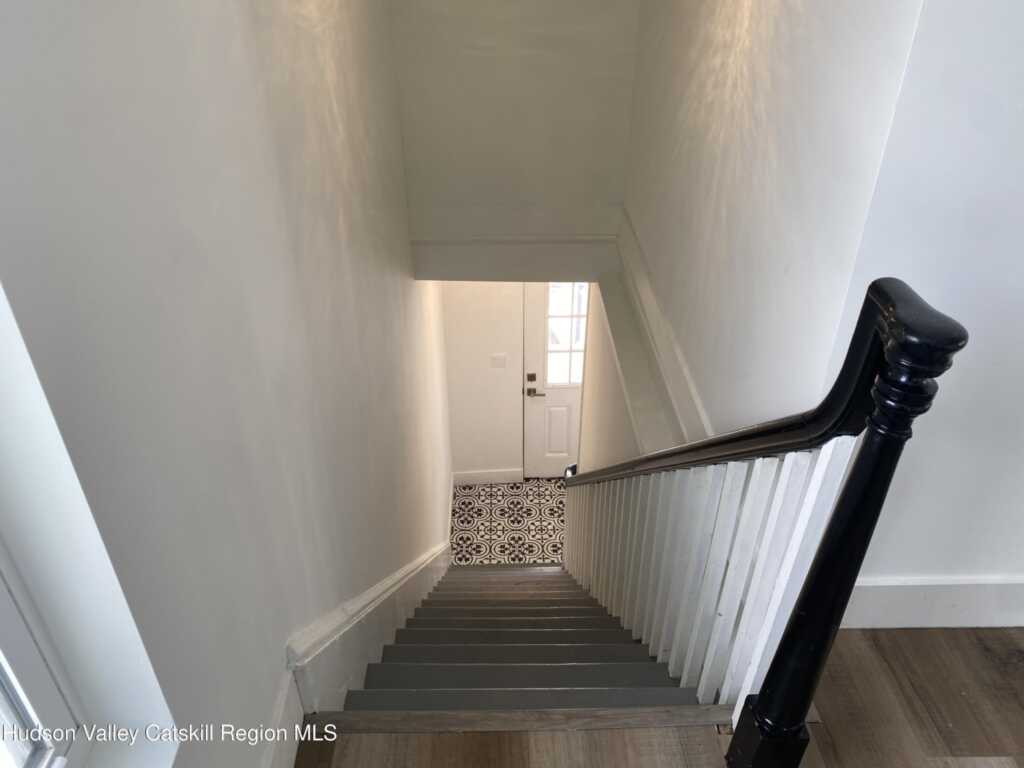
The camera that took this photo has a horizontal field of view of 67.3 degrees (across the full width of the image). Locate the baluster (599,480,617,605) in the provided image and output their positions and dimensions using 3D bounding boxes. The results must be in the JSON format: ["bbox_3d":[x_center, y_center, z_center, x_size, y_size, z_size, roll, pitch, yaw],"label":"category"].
[{"bbox_3d":[0.433,0.733,3.422,0.033,0.780,0.034,0,34,-1],"label":"baluster"}]

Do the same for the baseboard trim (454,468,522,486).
[{"bbox_3d":[-0.194,0.785,6.452,0.580,0.145,0.020,-2,34,-4],"label":"baseboard trim"}]

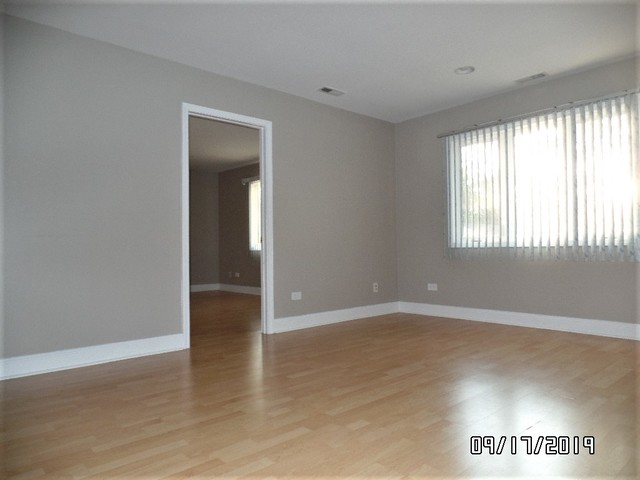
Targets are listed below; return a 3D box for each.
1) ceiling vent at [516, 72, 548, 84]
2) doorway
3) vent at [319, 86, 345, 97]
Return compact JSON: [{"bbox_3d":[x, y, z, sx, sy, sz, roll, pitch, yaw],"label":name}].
[{"bbox_3d":[2.035,-1.551,4.104,0.135,0.025,0.290,0,-2,-41],"label":"ceiling vent"},{"bbox_3d":[-0.854,-0.130,3.977,0.935,2.111,0.130,0,-2,-41],"label":"doorway"},{"bbox_3d":[0.124,-1.515,4.363,0.290,0.025,0.135,0,-2,-41],"label":"vent"}]

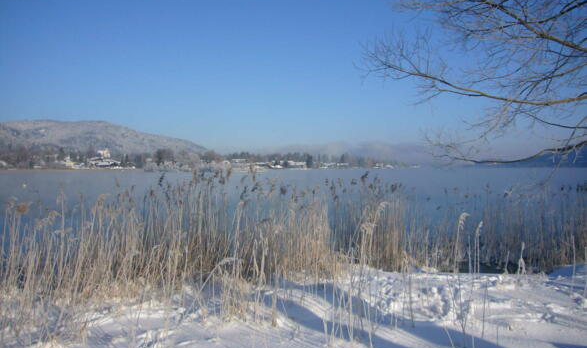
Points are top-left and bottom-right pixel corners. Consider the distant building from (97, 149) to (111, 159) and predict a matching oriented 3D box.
[{"bbox_3d":[-188.119,-20.297,470.000,13.000,10.000,11.000,0,1,-19],"label":"distant building"}]

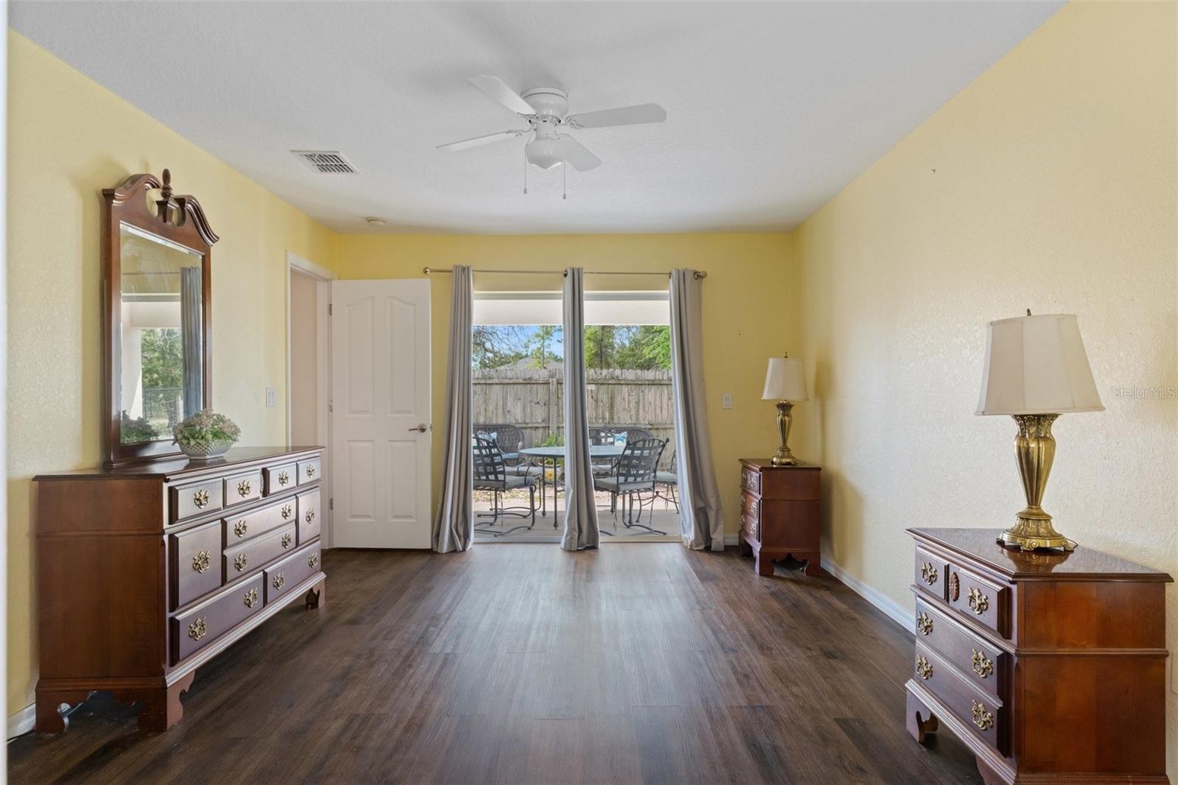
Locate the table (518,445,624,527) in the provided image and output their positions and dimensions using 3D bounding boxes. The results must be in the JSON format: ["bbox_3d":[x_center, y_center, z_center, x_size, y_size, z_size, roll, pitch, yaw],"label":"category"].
[{"bbox_3d":[-0.030,0.970,7.270,1.360,0.727,1.340,0,0,0],"label":"table"}]

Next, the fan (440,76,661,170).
[{"bbox_3d":[-0.186,-1.098,2.920,1.030,0.300,1.030,0,0,0],"label":"fan"}]

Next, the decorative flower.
[{"bbox_3d":[-1.762,0.176,3.170,0.280,0.200,0.300,0,0,0],"label":"decorative flower"}]

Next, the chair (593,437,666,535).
[{"bbox_3d":[0.325,0.842,6.330,0.580,0.900,0.670,0,0,-38],"label":"chair"}]

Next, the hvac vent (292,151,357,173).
[{"bbox_3d":[-1.435,-1.250,3.745,0.262,0.020,0.355,0,0,0],"label":"hvac vent"}]

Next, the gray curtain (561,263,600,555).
[{"bbox_3d":[-0.063,0.104,5.200,0.299,2.131,0.160,0,0,0],"label":"gray curtain"}]

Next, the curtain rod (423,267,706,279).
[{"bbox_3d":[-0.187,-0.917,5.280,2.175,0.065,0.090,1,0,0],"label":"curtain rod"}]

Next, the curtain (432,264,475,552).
[{"bbox_3d":[-1.020,0.096,5.180,0.326,2.148,0.160,0,0,0],"label":"curtain"}]

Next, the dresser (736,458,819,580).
[{"bbox_3d":[1.303,0.841,4.735,0.412,0.714,0.615,0,0,0],"label":"dresser"}]

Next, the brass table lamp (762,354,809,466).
[{"bbox_3d":[1.356,0.105,4.740,0.325,0.757,0.325,0,0,0],"label":"brass table lamp"}]

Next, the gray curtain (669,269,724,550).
[{"bbox_3d":[0.818,0.110,5.200,0.418,2.121,0.160,0,0,0],"label":"gray curtain"}]

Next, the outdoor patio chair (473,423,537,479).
[{"bbox_3d":[-1.450,0.940,10.400,1.000,0.930,0.780,0,0,-12],"label":"outdoor patio chair"}]

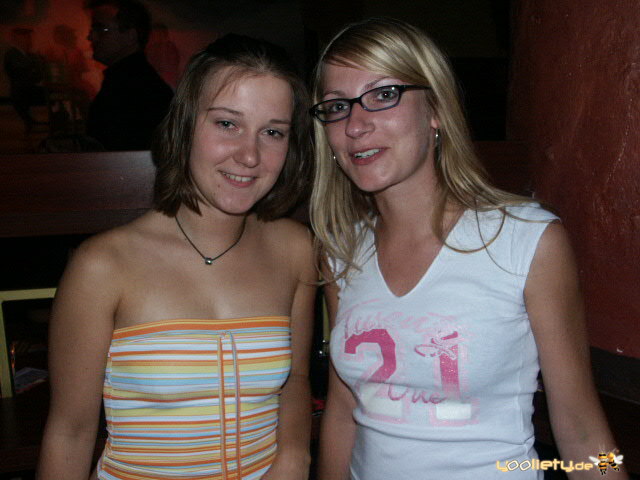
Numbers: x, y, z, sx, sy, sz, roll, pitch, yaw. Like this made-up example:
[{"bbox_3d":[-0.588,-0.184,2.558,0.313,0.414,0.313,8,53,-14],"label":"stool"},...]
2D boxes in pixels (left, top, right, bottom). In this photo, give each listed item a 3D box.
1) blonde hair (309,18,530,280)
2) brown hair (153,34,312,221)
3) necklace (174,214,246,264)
[{"bbox_3d":[0.142,-0.125,0.890,0.275,0.350,0.235,-1,6,25],"label":"blonde hair"},{"bbox_3d":[-0.124,-0.156,0.880,0.210,0.245,0.210,5,7,-19],"label":"brown hair"},{"bbox_3d":[-0.153,-0.005,0.885,0.112,0.080,0.110,0,9,-16],"label":"necklace"}]

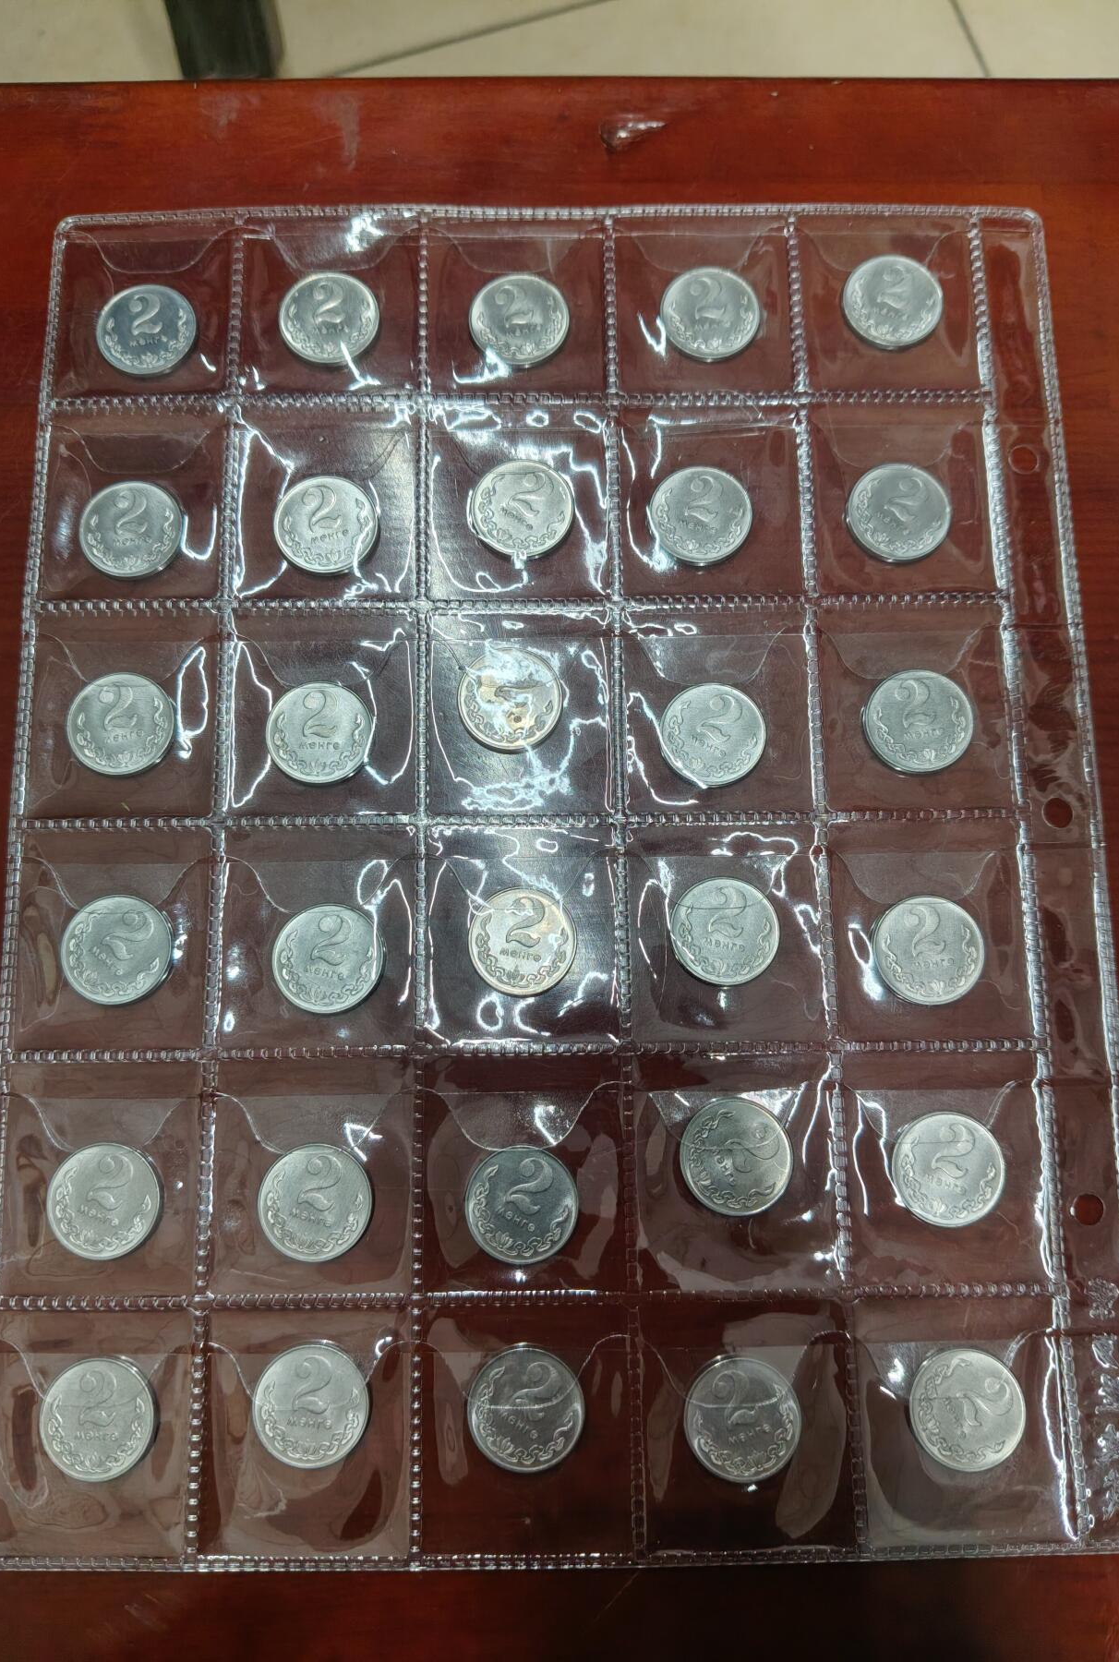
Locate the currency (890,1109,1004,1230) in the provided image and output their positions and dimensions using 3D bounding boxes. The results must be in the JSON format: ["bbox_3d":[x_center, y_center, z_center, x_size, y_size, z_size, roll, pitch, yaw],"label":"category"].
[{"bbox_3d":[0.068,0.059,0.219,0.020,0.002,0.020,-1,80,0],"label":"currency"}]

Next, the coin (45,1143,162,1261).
[{"bbox_3d":[-0.079,0.064,0.216,0.020,0.002,0.020,0,80,0],"label":"coin"}]

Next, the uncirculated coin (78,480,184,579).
[{"bbox_3d":[-0.082,-0.057,0.237,0.020,0.002,0.020,0,80,0],"label":"uncirculated coin"}]

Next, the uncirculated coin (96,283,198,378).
[{"bbox_3d":[-0.080,-0.098,0.244,0.020,0.001,0.020,-1,80,0],"label":"uncirculated coin"}]

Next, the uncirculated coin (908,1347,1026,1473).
[{"bbox_3d":[0.069,0.098,0.213,0.020,0.002,0.020,-1,80,0],"label":"uncirculated coin"}]

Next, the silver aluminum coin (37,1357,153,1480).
[{"bbox_3d":[-0.077,0.098,0.209,0.020,0.001,0.020,-1,80,0],"label":"silver aluminum coin"}]

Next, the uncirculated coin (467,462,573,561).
[{"bbox_3d":[-0.008,-0.061,0.239,0.020,0.002,0.020,0,80,0],"label":"uncirculated coin"}]

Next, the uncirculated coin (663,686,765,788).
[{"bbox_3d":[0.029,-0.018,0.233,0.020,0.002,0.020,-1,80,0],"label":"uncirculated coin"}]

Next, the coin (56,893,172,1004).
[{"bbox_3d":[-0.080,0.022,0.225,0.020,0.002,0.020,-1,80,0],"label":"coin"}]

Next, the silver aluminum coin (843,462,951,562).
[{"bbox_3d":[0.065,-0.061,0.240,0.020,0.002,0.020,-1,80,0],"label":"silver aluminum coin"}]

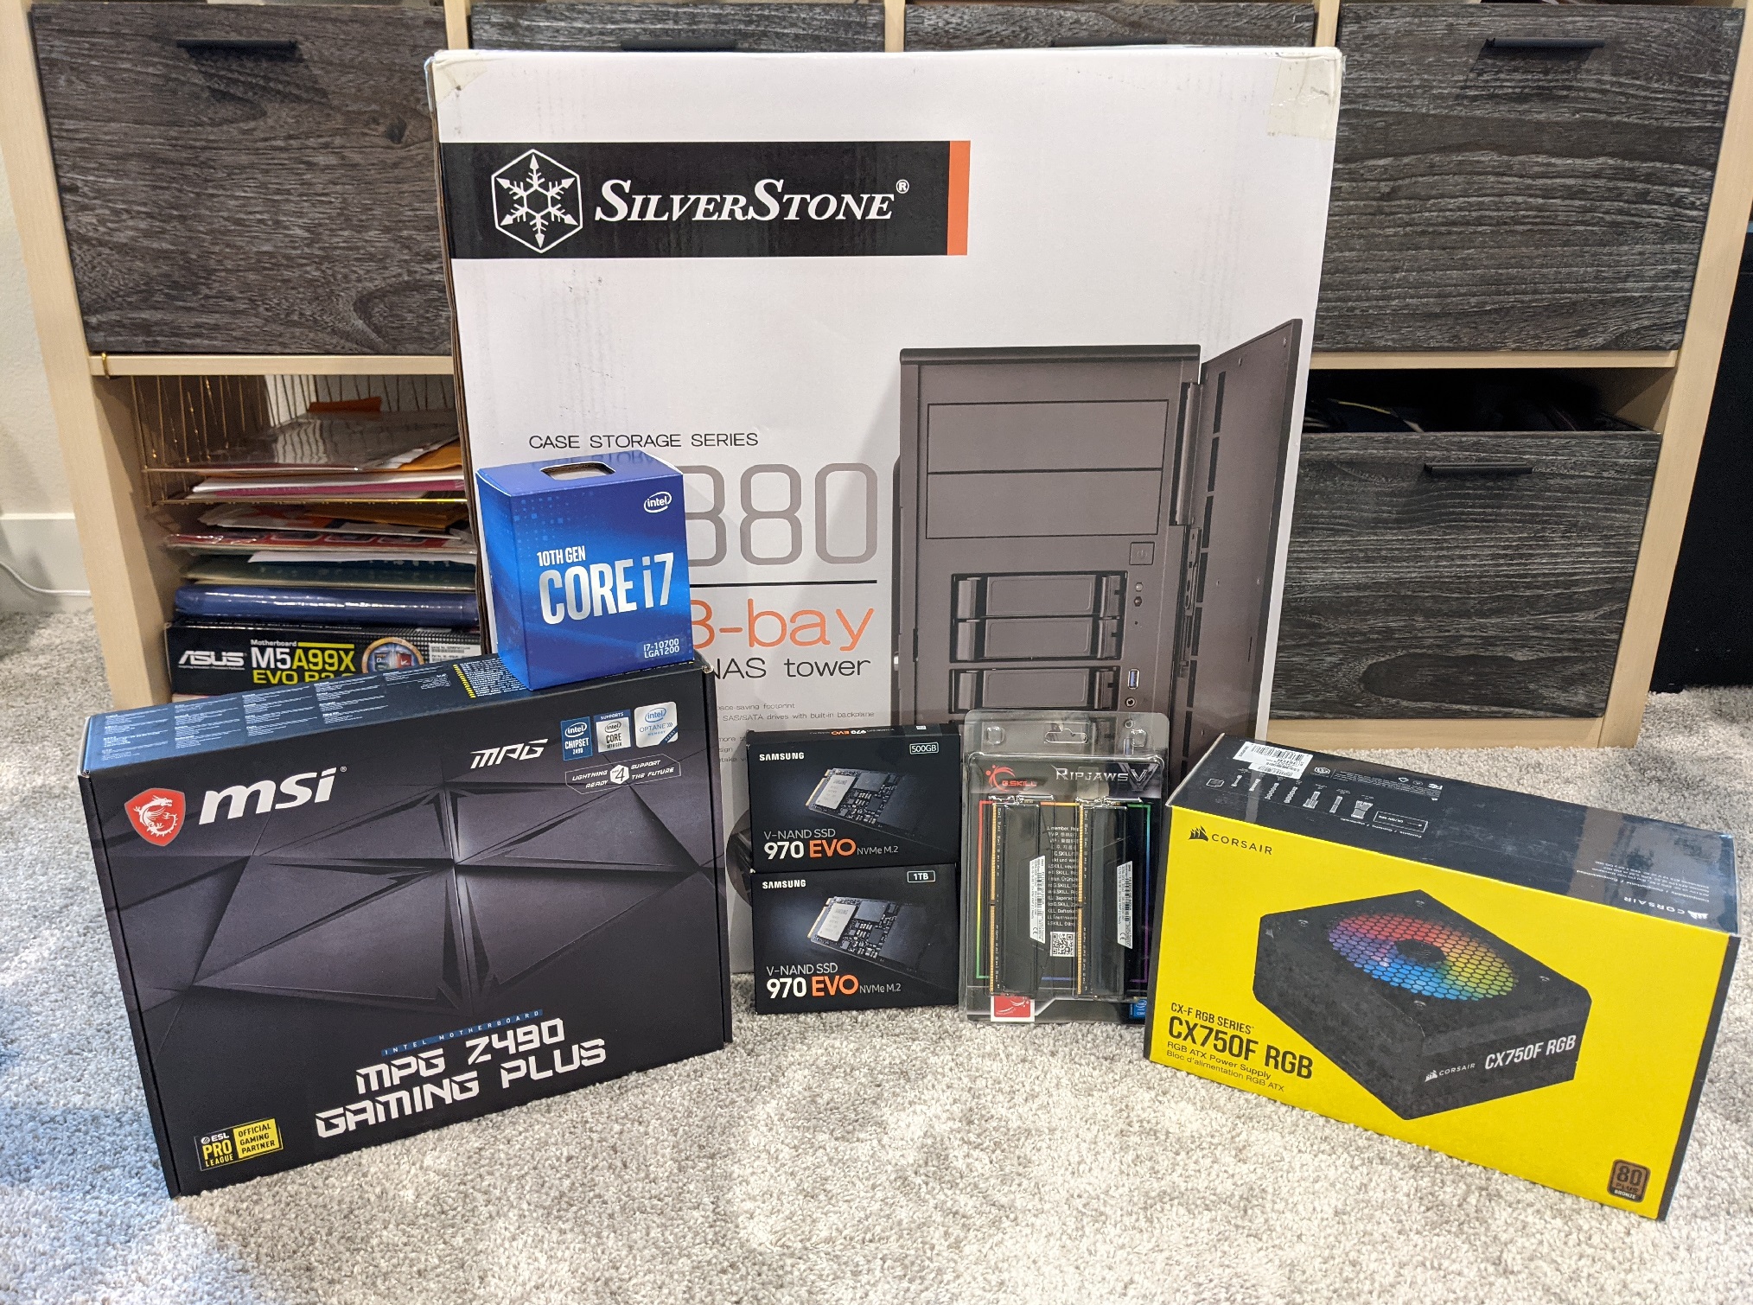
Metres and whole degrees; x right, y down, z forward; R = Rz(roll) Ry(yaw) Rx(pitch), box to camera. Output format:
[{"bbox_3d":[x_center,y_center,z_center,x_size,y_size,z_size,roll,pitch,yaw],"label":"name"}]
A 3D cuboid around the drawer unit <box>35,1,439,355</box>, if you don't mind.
[{"bbox_3d":[-0.516,-0.448,1.304,0.332,0.277,0.370,0,20,-1],"label":"drawer unit"}]

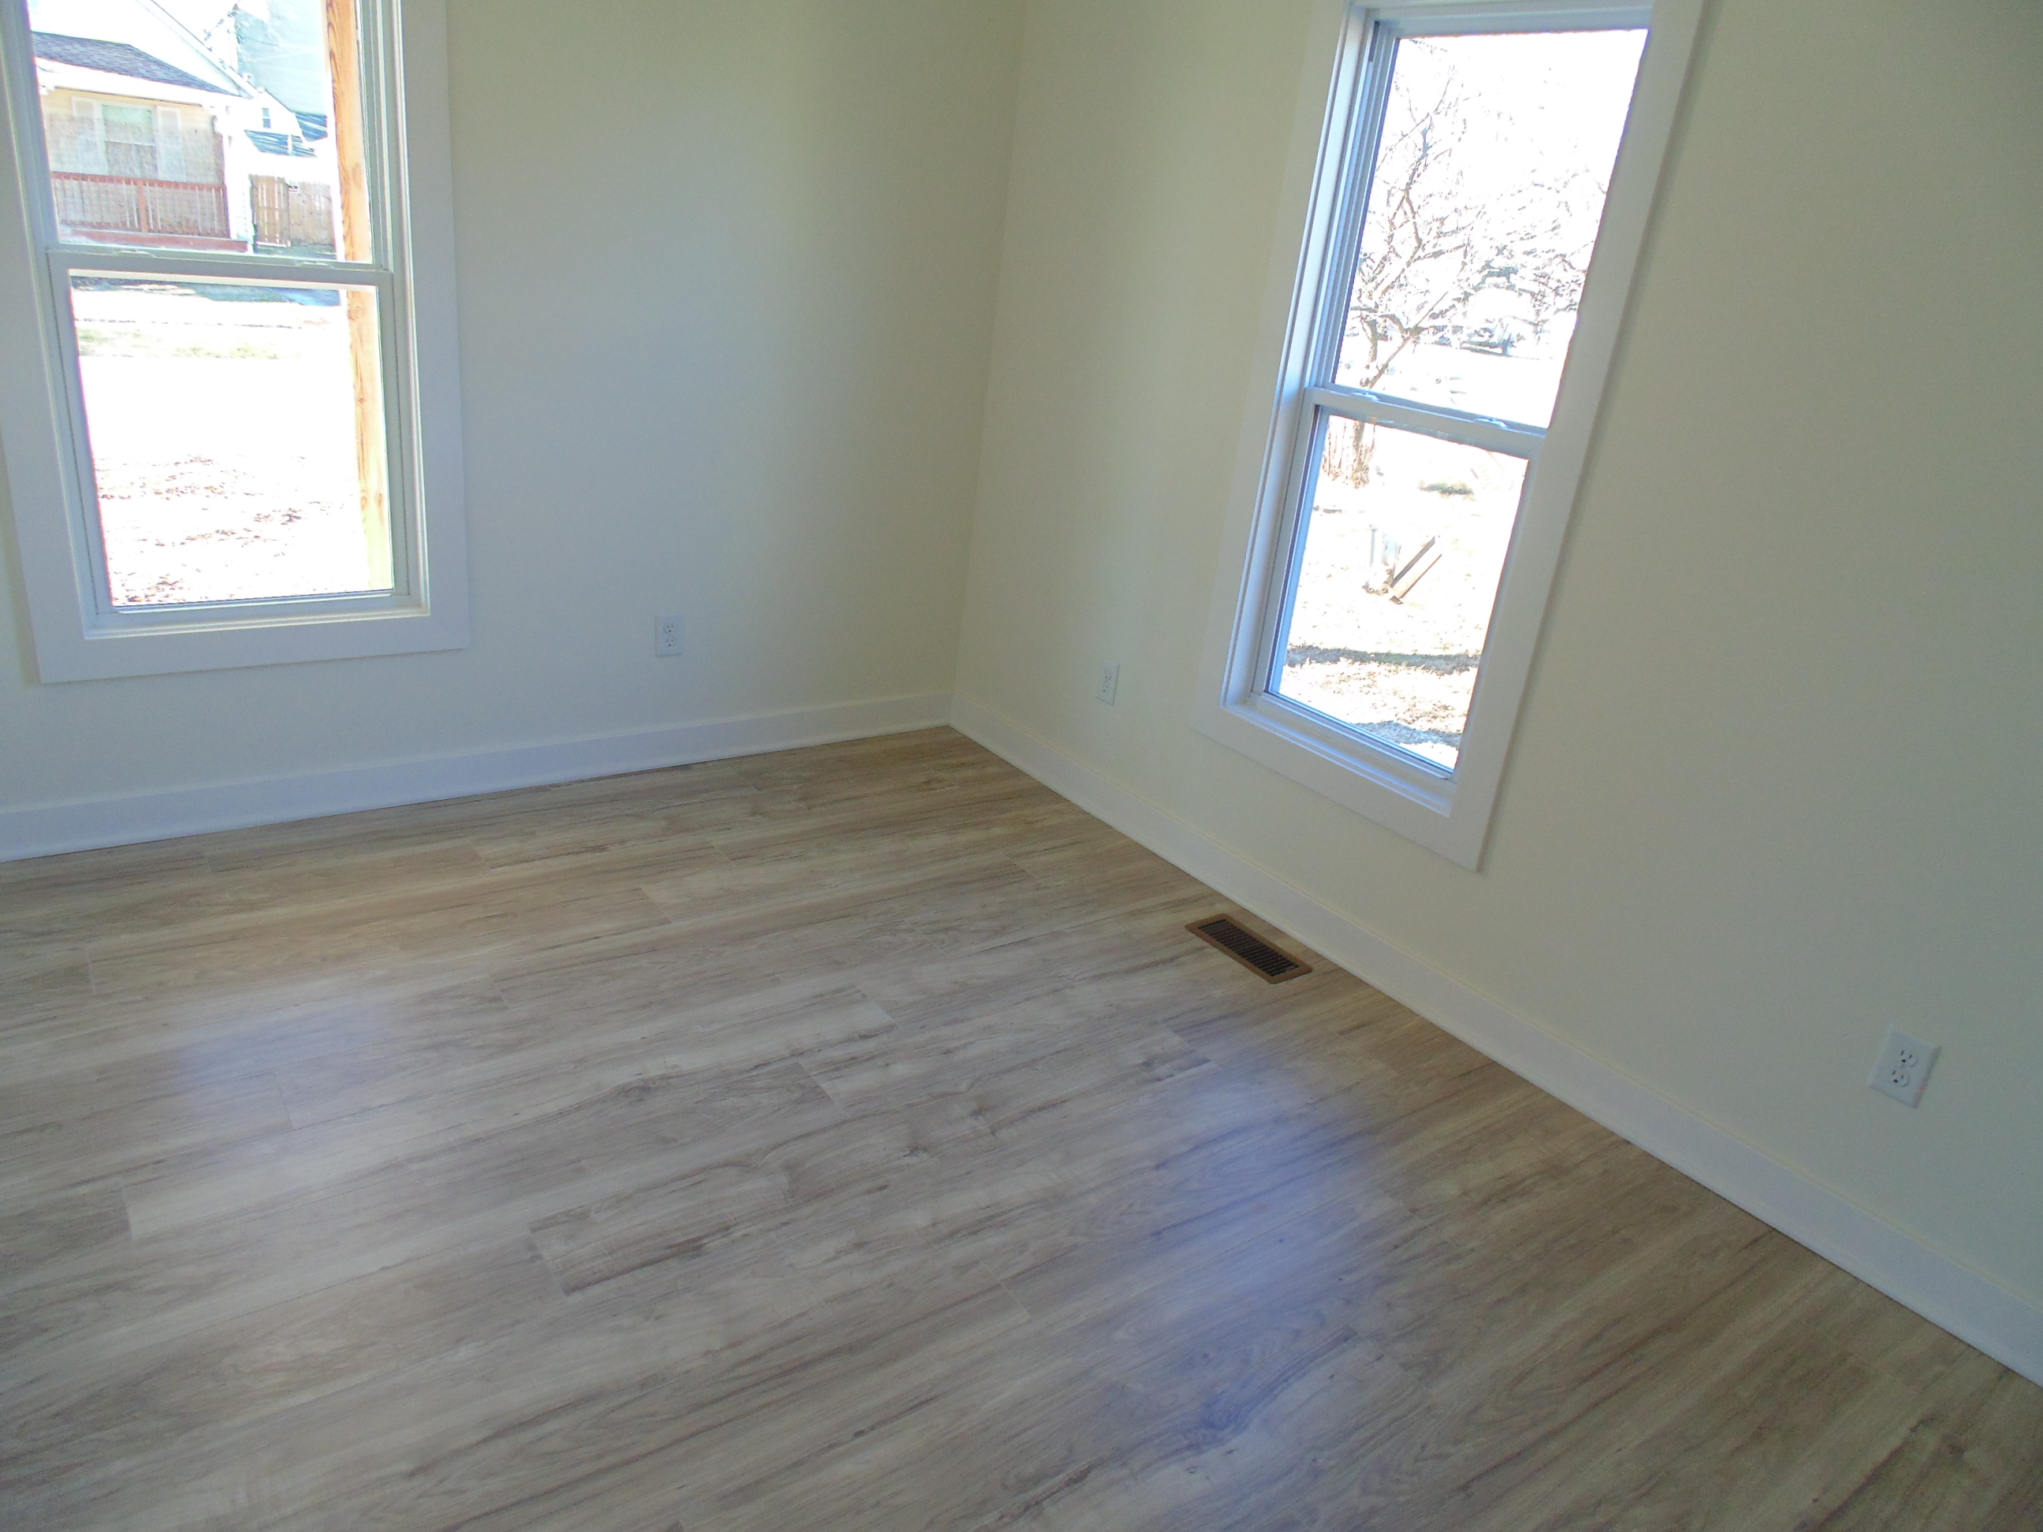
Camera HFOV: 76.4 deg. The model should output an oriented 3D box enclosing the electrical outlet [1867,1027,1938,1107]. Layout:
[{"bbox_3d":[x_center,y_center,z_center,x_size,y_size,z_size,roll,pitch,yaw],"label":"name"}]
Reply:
[{"bbox_3d":[1.410,0.482,2.076,0.008,0.116,0.072,-10,27,-36],"label":"electrical outlet"}]

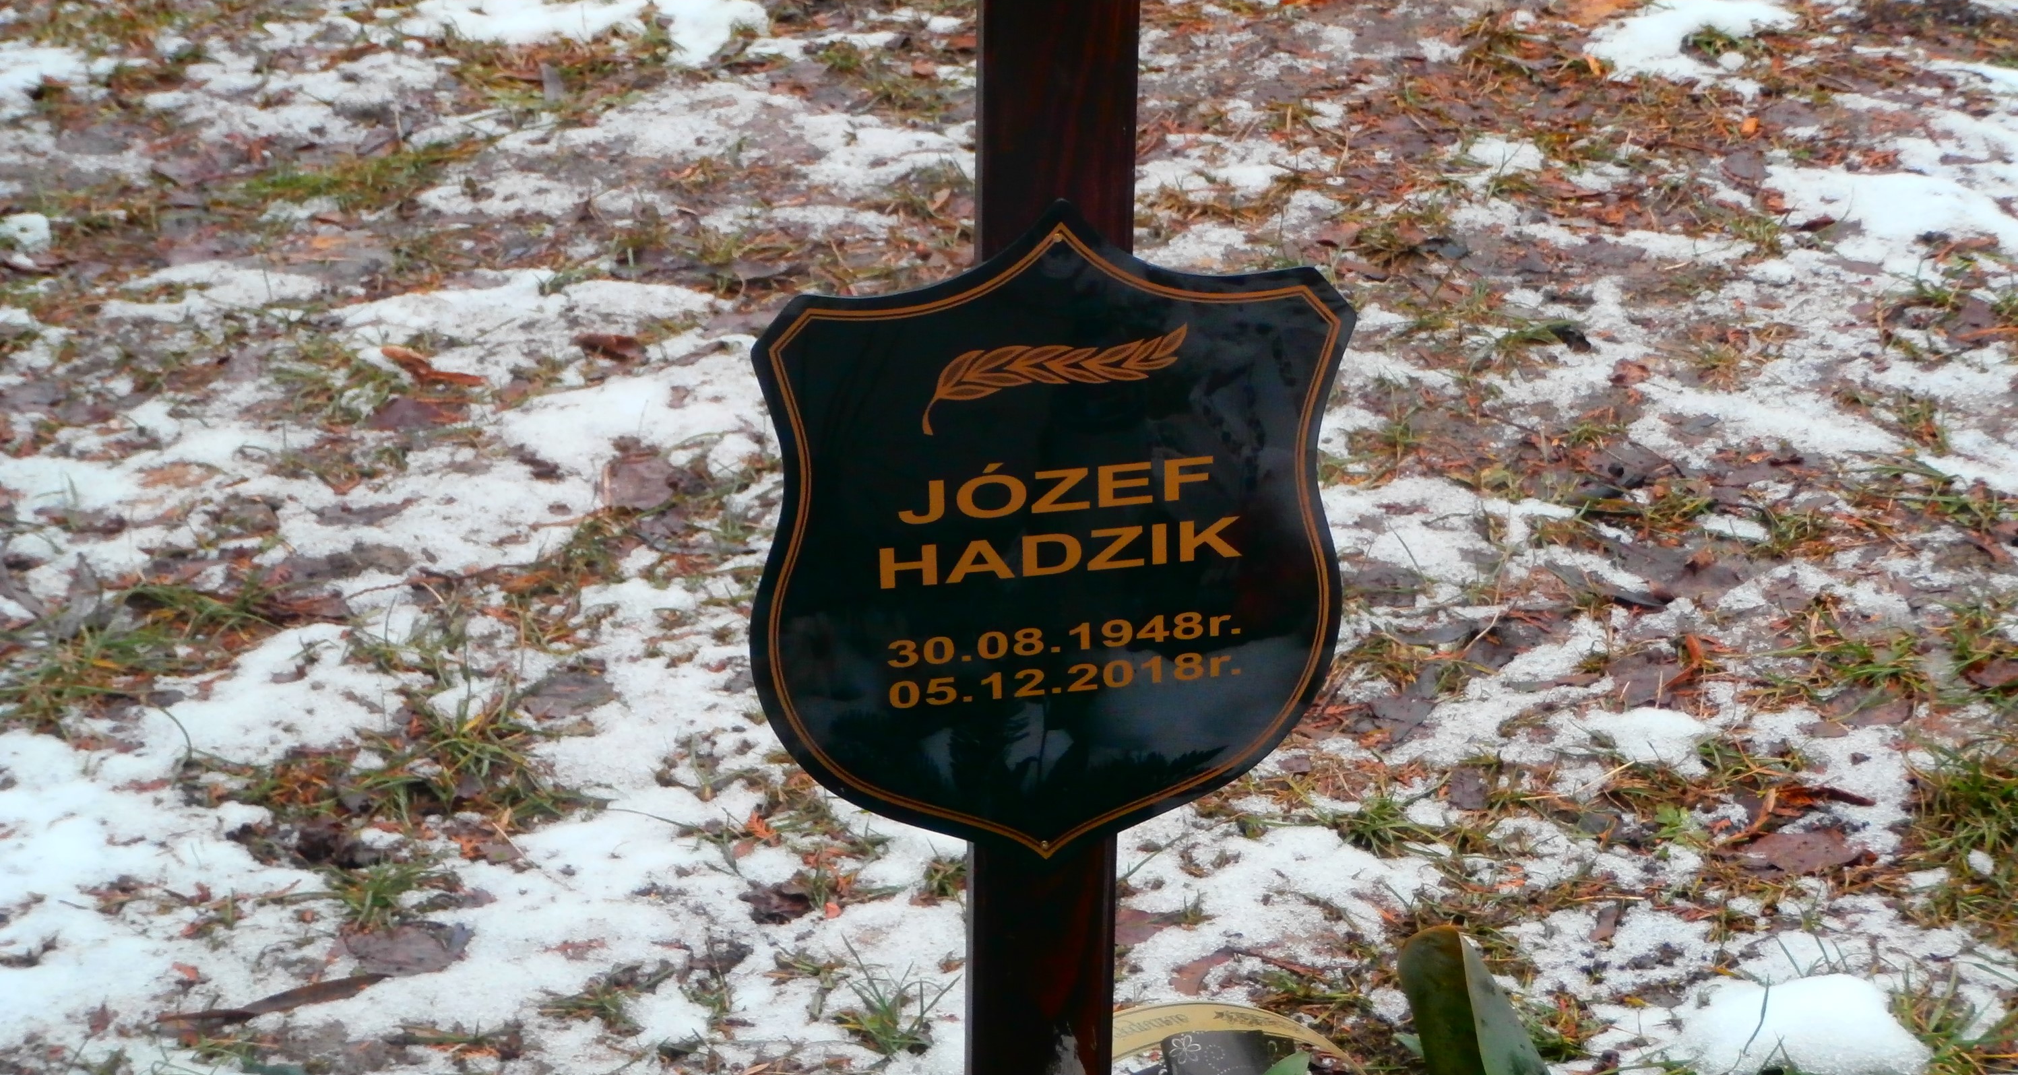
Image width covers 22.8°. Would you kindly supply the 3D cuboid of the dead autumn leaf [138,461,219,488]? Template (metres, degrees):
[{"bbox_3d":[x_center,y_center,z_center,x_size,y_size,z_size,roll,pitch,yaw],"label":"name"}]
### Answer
[{"bbox_3d":[-0.557,-0.042,3.355,0.053,0.007,0.032,1,27,0],"label":"dead autumn leaf"}]

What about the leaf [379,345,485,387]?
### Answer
[{"bbox_3d":[-0.402,-0.120,3.495,0.072,0.018,0.030,8,28,13],"label":"leaf"}]

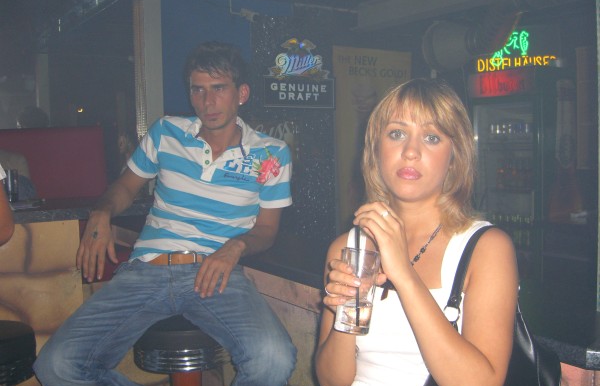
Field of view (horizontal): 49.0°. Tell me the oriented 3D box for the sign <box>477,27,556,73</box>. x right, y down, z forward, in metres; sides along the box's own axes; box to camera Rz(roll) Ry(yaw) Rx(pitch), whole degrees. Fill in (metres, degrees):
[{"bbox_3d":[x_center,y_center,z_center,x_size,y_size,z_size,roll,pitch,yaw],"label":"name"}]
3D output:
[{"bbox_3d":[1.552,-1.015,4.700,0.570,0.300,0.070,0,4,14],"label":"sign"}]

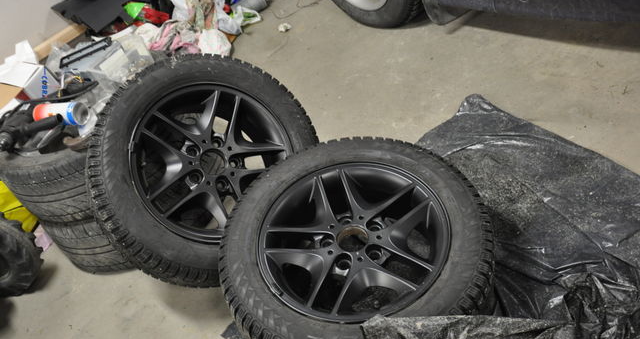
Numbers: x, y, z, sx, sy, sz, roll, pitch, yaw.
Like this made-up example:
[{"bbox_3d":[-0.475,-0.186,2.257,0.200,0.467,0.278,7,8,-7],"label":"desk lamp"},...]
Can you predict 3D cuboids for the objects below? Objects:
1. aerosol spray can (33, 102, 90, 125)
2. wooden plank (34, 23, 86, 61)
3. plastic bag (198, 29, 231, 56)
[{"bbox_3d":[-0.805,-0.174,2.480,0.185,0.067,0.067,2,41,24],"label":"aerosol spray can"},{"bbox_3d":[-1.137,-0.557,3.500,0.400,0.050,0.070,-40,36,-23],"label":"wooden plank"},{"bbox_3d":[-0.460,-0.542,3.480,0.140,0.120,0.130,-27,33,-3],"label":"plastic bag"}]

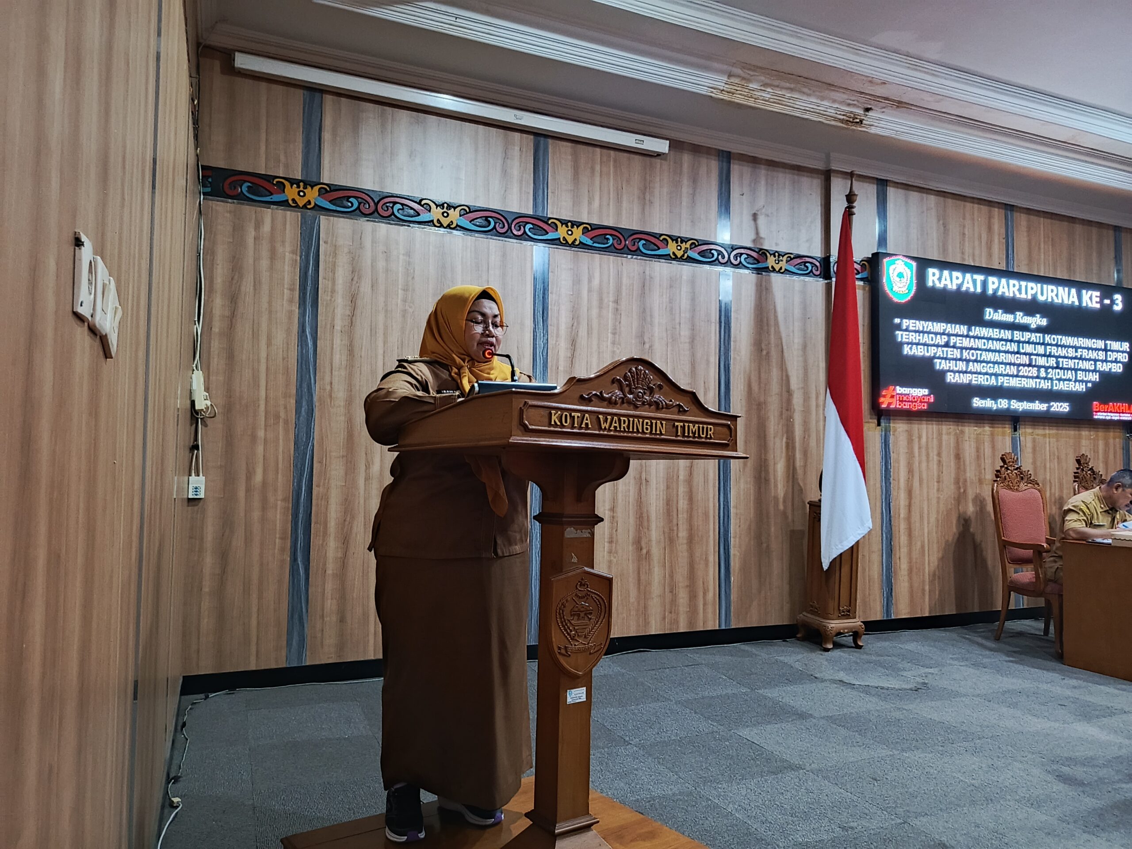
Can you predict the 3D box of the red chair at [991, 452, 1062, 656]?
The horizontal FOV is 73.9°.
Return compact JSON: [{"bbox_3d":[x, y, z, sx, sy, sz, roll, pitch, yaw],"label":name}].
[{"bbox_3d":[3.285,0.825,5.030,0.580,1.310,0.600,2,-4,-20],"label":"red chair"}]

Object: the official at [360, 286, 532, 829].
[{"bbox_3d":[-0.330,0.380,2.220,0.550,1.570,0.450,4,-6,-45],"label":"official"}]

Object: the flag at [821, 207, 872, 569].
[{"bbox_3d":[1.820,-0.240,4.900,0.300,2.360,0.210,2,-4,-22],"label":"flag"}]

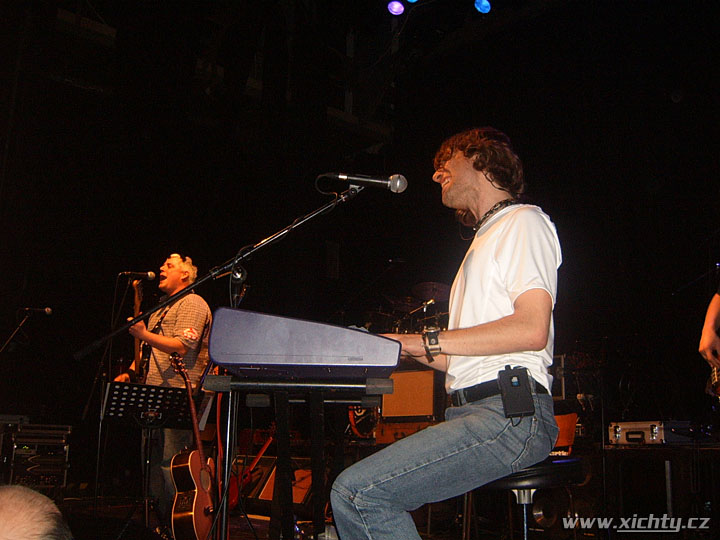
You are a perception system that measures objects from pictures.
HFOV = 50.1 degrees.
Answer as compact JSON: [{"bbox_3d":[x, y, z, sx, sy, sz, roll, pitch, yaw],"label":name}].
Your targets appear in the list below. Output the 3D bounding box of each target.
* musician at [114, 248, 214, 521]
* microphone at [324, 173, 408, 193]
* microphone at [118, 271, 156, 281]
[{"bbox_3d":[-1.268,0.762,5.019,0.580,1.770,0.550,3,-8,-12],"label":"musician"},{"bbox_3d":[0.034,-0.237,2.060,0.182,0.053,0.053,7,-8,0],"label":"microphone"},{"bbox_3d":[-1.427,0.036,4.980,0.180,0.052,0.052,5,-9,-12],"label":"microphone"}]

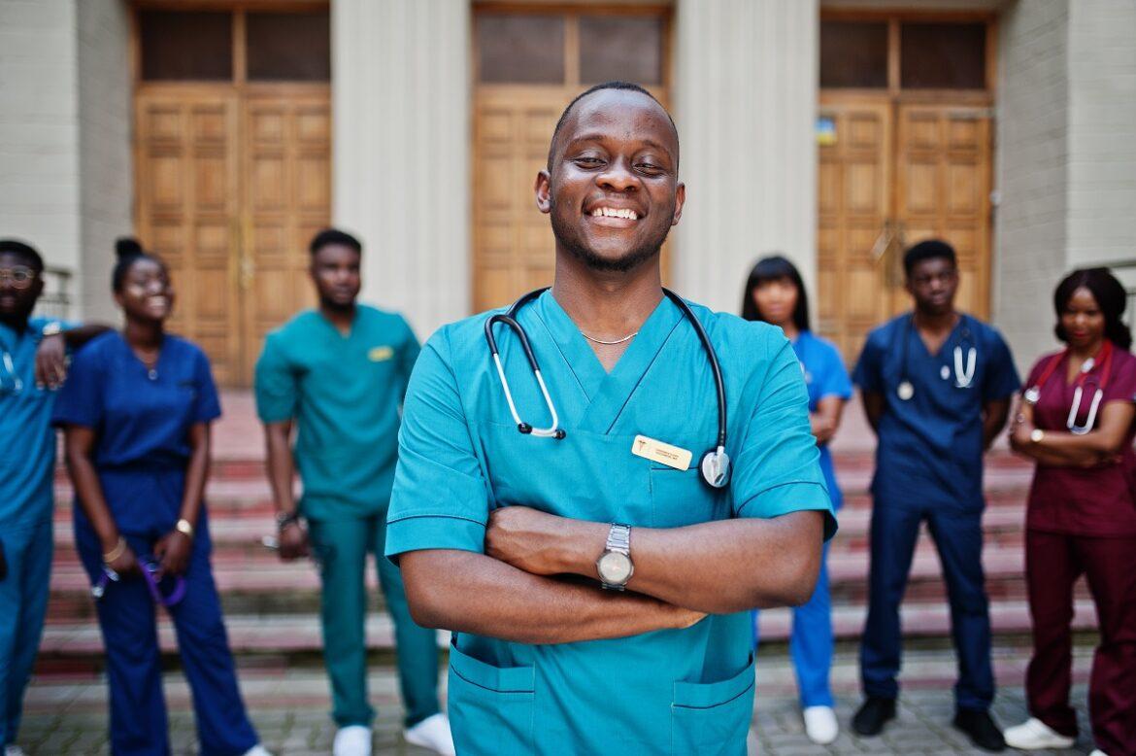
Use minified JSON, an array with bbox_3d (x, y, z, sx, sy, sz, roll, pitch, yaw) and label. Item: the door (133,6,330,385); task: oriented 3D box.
[{"bbox_3d":[-2.708,-1.499,9.175,1.700,3.220,0.130,0,4,-4],"label":"door"}]

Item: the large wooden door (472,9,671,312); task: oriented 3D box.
[{"bbox_3d":[0.032,-1.514,9.367,1.700,3.220,0.130,0,4,-4],"label":"large wooden door"}]

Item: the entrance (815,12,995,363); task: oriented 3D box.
[{"bbox_3d":[2.791,-1.529,9.560,1.700,3.220,0.130,0,4,-4],"label":"entrance"}]

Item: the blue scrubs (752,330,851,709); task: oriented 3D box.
[{"bbox_3d":[0.799,0.522,3.992,0.441,1.384,0.310,1,4,11],"label":"blue scrubs"}]

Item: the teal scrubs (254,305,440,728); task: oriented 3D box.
[{"bbox_3d":[-0.778,0.494,3.870,0.627,1.493,0.340,0,4,-6],"label":"teal scrubs"}]

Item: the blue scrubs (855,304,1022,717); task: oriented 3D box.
[{"bbox_3d":[1.336,0.497,4.011,0.588,1.461,0.330,1,4,10],"label":"blue scrubs"}]

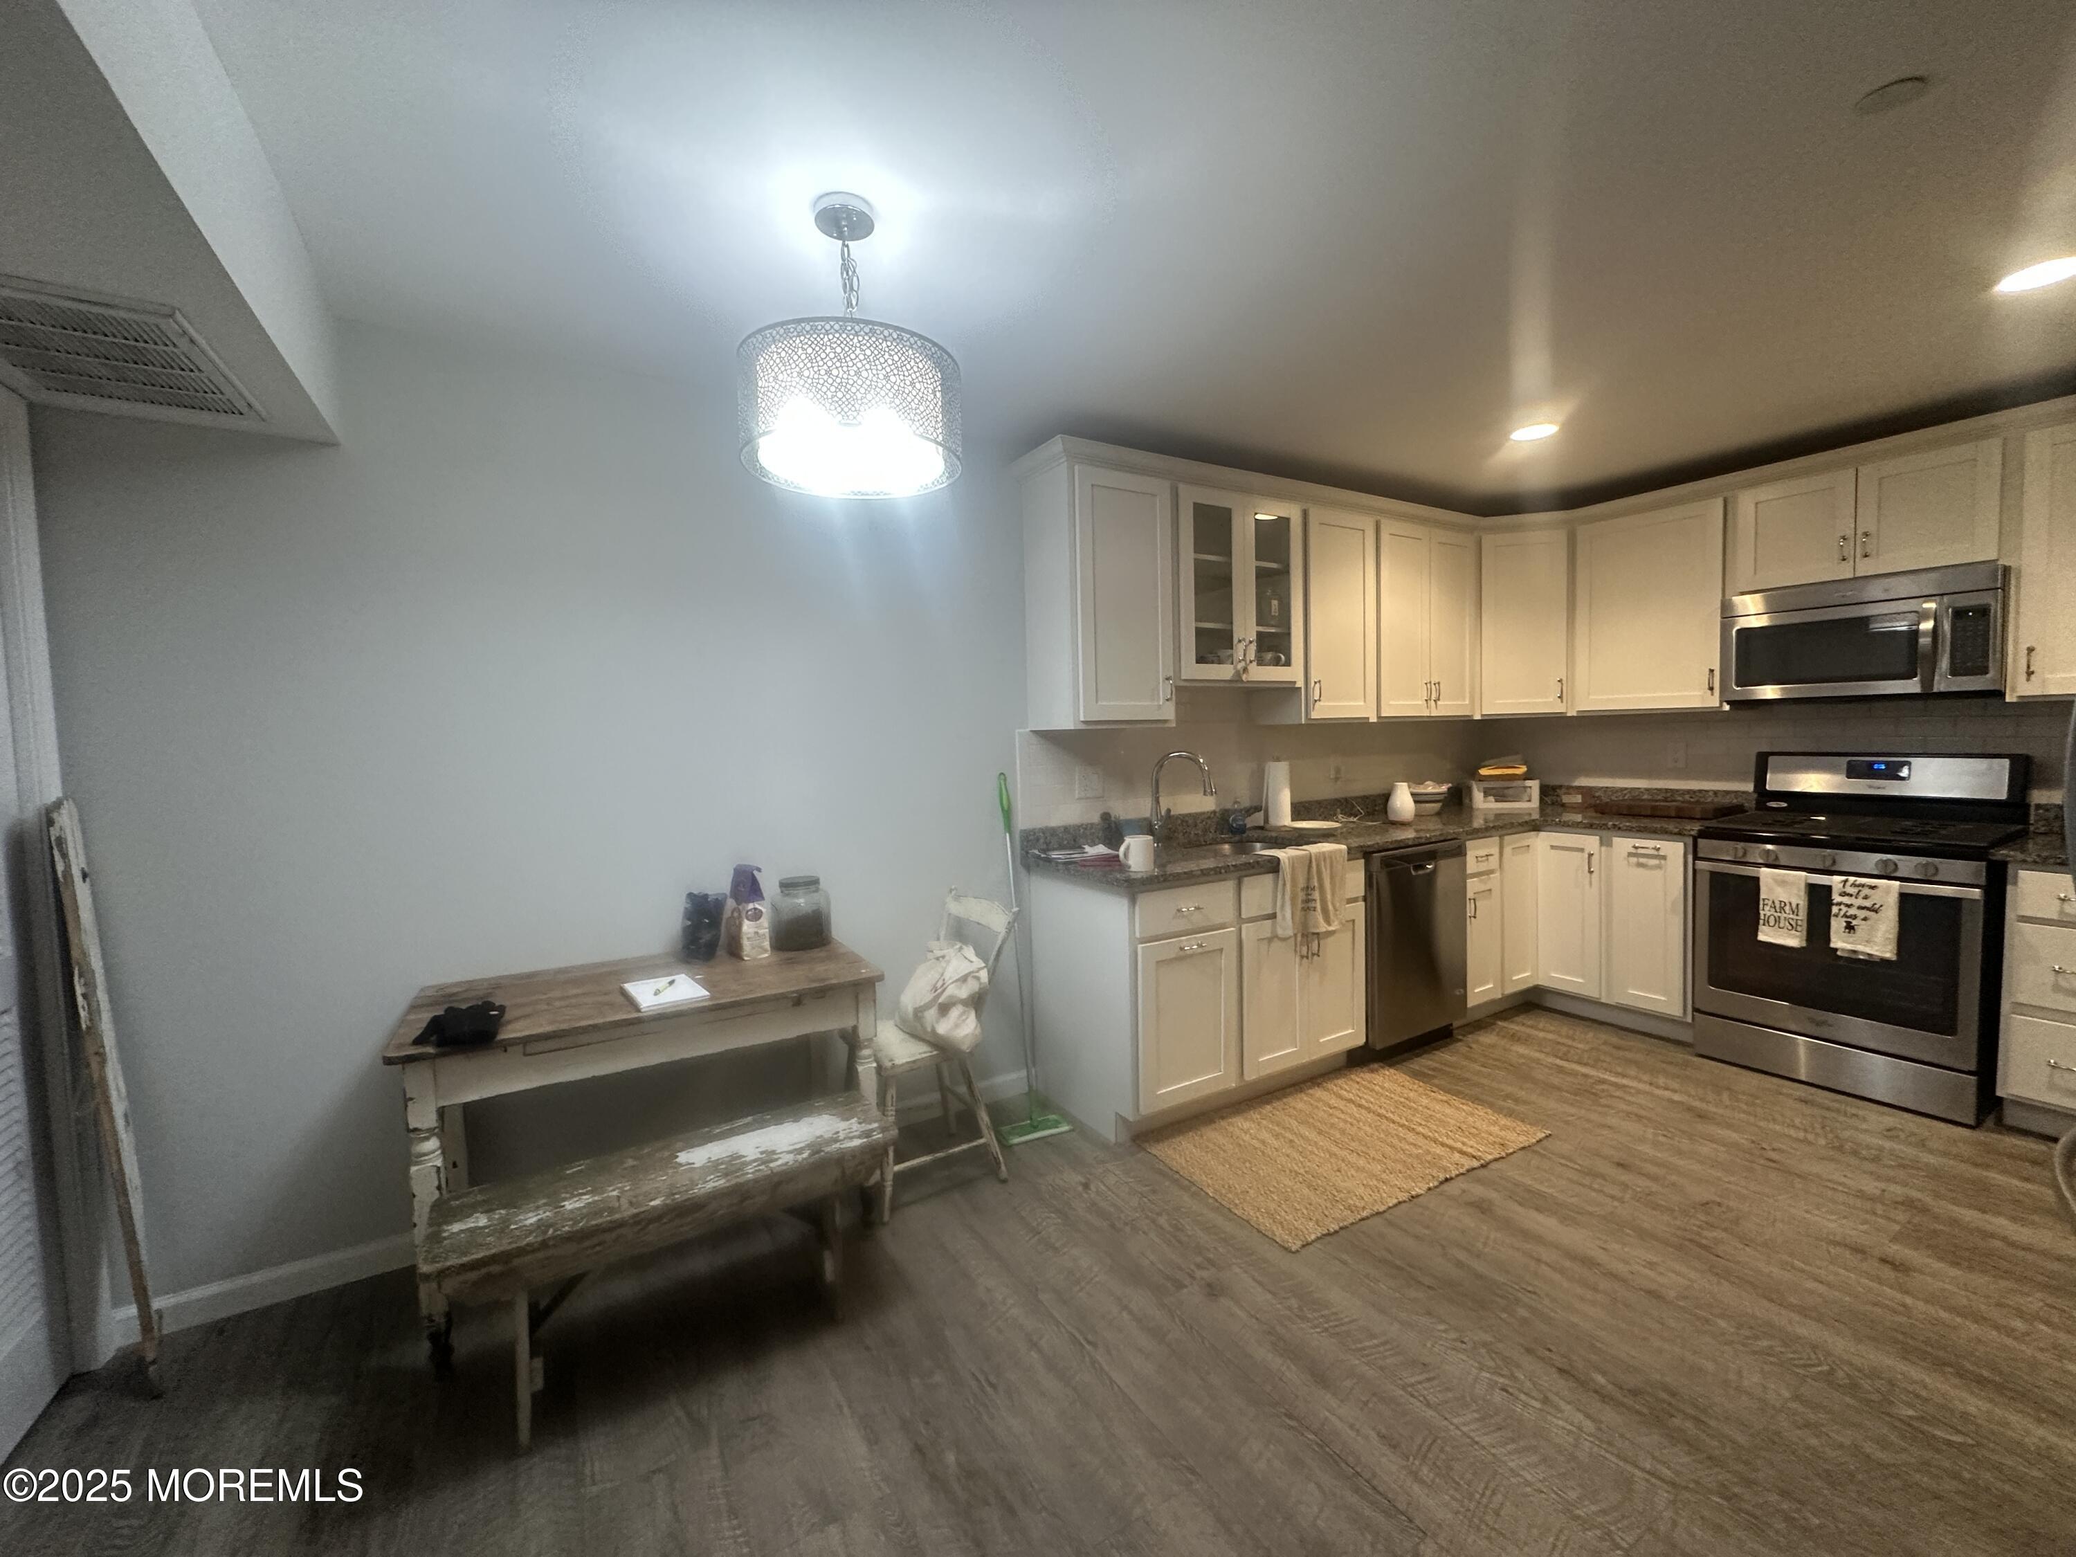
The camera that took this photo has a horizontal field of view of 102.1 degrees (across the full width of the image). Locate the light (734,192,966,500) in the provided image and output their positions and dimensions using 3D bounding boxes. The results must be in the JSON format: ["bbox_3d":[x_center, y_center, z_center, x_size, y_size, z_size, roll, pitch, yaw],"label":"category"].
[{"bbox_3d":[-0.388,-0.902,1.733,0.446,0.518,0.446,-3,3,-31],"label":"light"}]

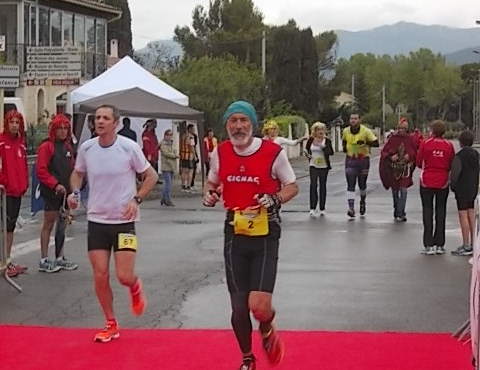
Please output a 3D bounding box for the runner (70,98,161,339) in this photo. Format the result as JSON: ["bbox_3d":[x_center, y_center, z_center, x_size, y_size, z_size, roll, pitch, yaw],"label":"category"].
[{"bbox_3d":[-0.938,0.277,9.700,0.620,1.751,0.680,1,3,19],"label":"runner"}]

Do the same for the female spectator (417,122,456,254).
[{"bbox_3d":[2.428,0.025,16.300,0.540,1.664,0.400,-1,3,-20],"label":"female spectator"}]

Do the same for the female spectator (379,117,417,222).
[{"bbox_3d":[2.676,-0.263,22.300,0.660,1.750,0.500,0,2,0],"label":"female spectator"}]

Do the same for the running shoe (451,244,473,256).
[{"bbox_3d":[2.726,0.804,16.120,0.290,0.130,0.110,1,3,15],"label":"running shoe"}]

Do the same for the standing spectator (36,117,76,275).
[{"bbox_3d":[-2.002,0.082,14.400,0.520,1.722,0.450,-2,3,-37],"label":"standing spectator"}]

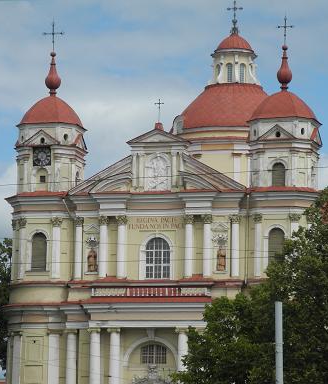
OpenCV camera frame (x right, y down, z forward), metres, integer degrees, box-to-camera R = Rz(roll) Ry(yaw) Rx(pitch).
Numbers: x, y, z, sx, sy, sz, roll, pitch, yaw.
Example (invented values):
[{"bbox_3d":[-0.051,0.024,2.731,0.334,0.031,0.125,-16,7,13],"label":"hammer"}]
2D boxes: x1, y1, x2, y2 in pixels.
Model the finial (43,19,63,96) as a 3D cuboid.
[{"bbox_3d":[-9.906,-11.975,202.875,1.793,6.909,1.450,-1,-7,15],"label":"finial"}]

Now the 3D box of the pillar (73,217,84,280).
[{"bbox_3d":[-7.643,5.039,201.821,0.800,5.500,0.650,-1,-7,16],"label":"pillar"}]

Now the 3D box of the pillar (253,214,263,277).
[{"bbox_3d":[8.190,4.712,198.218,0.920,5.500,0.500,-3,-9,25],"label":"pillar"}]

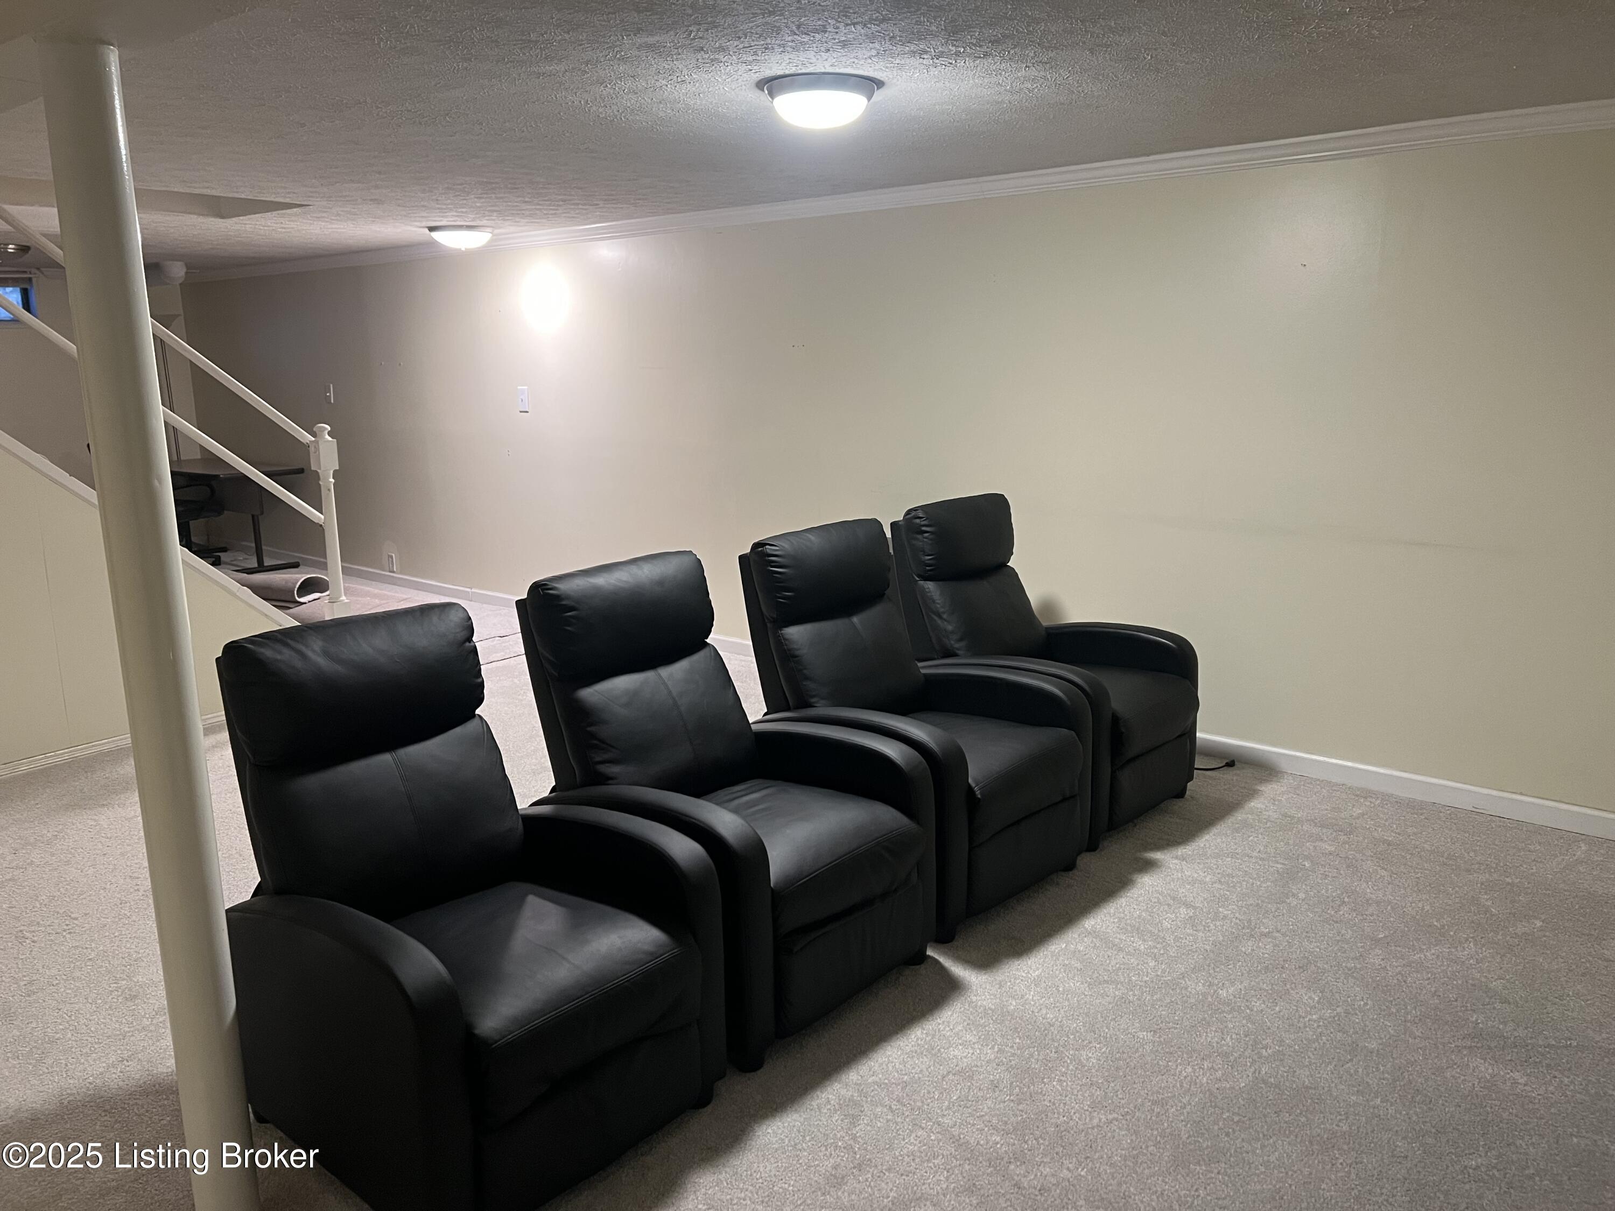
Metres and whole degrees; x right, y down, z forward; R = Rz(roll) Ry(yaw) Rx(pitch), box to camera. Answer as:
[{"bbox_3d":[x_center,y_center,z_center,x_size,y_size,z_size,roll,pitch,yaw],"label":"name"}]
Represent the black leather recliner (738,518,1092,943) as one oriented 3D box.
[{"bbox_3d":[0.286,0.288,3.407,0.829,0.977,0.681,9,16,40],"label":"black leather recliner"}]

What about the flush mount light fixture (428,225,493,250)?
[{"bbox_3d":[-1.746,-1.851,6.120,0.326,0.107,0.326,9,16,40],"label":"flush mount light fixture"}]

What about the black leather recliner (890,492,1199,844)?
[{"bbox_3d":[0.762,0.164,3.956,0.839,0.977,0.681,9,16,40],"label":"black leather recliner"}]

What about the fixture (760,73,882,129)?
[{"bbox_3d":[0.034,-1.224,2.963,0.314,0.090,0.314,-1,12,0],"label":"fixture"}]

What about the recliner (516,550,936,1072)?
[{"bbox_3d":[-0.204,0.408,2.882,0.835,0.977,0.681,9,16,40],"label":"recliner"}]

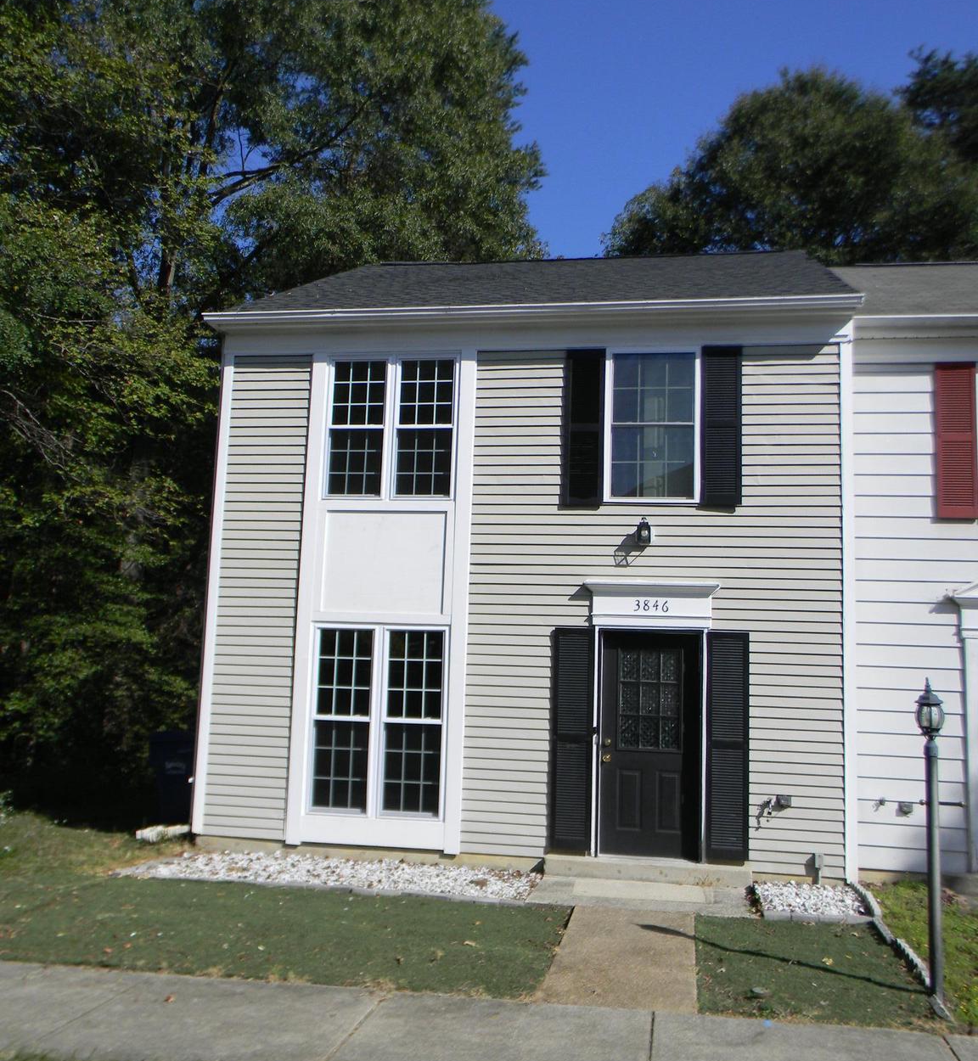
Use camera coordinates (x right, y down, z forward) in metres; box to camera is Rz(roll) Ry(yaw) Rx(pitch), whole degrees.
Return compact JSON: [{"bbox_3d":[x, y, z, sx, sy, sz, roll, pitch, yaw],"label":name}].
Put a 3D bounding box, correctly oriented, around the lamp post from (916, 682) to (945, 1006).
[{"bbox_3d":[2.725,1.886,6.496,0.180,1.915,0.180,1,-7,10],"label":"lamp post"}]

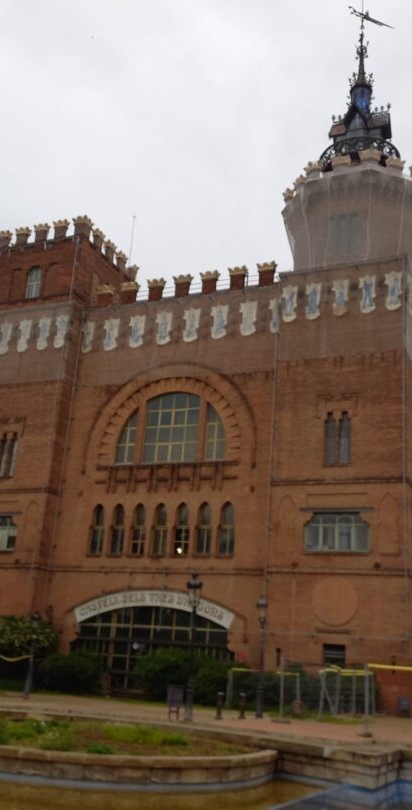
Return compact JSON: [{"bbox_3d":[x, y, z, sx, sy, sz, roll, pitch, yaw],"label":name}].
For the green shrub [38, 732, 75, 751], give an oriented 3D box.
[{"bbox_3d":[-2.916,6.567,15.272,0.600,0.310,0.500,-4,-20,24],"label":"green shrub"}]

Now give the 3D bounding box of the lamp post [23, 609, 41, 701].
[{"bbox_3d":[-8.844,12.721,39.851,0.460,4.320,0.460,-4,-21,25],"label":"lamp post"}]

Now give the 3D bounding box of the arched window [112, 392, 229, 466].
[{"bbox_3d":[-2.219,1.549,51.123,8.032,5.055,0.500,-4,-20,24],"label":"arched window"}]

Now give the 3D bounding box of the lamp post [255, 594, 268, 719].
[{"bbox_3d":[1.964,8.838,27.577,0.400,4.179,0.400,-4,-20,24],"label":"lamp post"}]

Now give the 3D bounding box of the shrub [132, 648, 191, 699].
[{"bbox_3d":[-2.073,12.477,36.306,2.695,2.156,2.352,5,-18,-2],"label":"shrub"}]

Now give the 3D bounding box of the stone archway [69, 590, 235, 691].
[{"bbox_3d":[-2.975,12.403,41.152,9.702,5.263,0.686,-4,-20,24],"label":"stone archway"}]

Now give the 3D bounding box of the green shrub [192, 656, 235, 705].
[{"bbox_3d":[0.402,12.186,34.551,2.009,1.960,1.960,3,-18,2],"label":"green shrub"}]

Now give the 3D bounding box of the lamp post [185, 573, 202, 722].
[{"bbox_3d":[-0.317,7.252,23.589,0.460,4.320,0.460,-4,-21,25],"label":"lamp post"}]

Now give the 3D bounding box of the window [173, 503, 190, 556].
[{"bbox_3d":[-1.392,7.743,48.418,1.040,3.330,0.400,-4,-20,24],"label":"window"}]

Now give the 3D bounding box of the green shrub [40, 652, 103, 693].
[{"bbox_3d":[-7.626,15.055,43.900,3.300,2.350,2.600,-4,-21,25],"label":"green shrub"}]

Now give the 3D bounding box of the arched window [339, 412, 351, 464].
[{"bbox_3d":[8.225,2.006,46.105,0.720,3.200,0.350,-4,-21,25],"label":"arched window"}]

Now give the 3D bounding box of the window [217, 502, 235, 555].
[{"bbox_3d":[1.356,7.758,48.612,1.080,3.450,0.350,-4,-21,25],"label":"window"}]

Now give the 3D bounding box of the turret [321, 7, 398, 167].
[{"bbox_3d":[11.790,-24.241,58.904,5.400,14.800,5.400,-4,-21,25],"label":"turret"}]

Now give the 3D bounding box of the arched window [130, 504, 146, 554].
[{"bbox_3d":[-4.340,8.240,51.222,1.050,3.450,0.350,-4,-21,25],"label":"arched window"}]

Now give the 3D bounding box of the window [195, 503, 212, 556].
[{"bbox_3d":[-0.061,7.877,49.262,1.080,3.450,0.350,-4,-21,25],"label":"window"}]

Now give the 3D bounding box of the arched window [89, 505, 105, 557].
[{"bbox_3d":[-6.964,8.167,50.871,0.971,3.369,0.400,-4,-20,24],"label":"arched window"}]

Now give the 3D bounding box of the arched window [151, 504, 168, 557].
[{"bbox_3d":[-2.786,7.856,49.029,1.060,3.340,0.400,-4,-20,24],"label":"arched window"}]

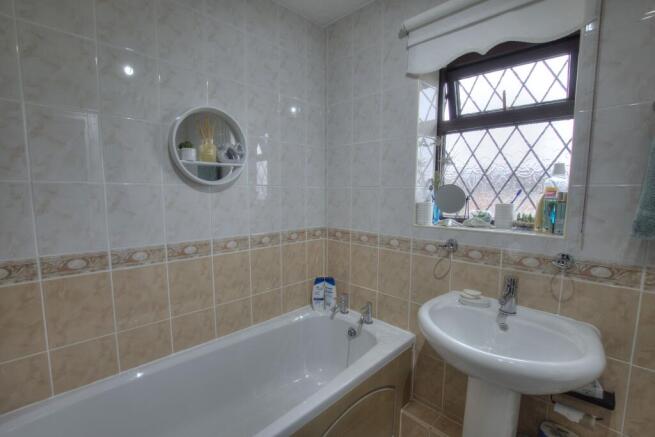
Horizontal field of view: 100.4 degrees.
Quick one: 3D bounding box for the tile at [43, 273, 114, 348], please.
[{"bbox_3d":[-0.950,0.348,1.054,0.198,0.258,0.010,-5,8,-42],"label":"tile"}]

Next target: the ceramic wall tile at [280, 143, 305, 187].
[{"bbox_3d":[-0.202,-0.317,1.638,0.196,0.257,0.009,-5,7,-42],"label":"ceramic wall tile"}]

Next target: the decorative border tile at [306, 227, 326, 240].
[{"bbox_3d":[-0.077,0.104,1.823,0.155,0.080,0.010,-5,8,-42],"label":"decorative border tile"}]

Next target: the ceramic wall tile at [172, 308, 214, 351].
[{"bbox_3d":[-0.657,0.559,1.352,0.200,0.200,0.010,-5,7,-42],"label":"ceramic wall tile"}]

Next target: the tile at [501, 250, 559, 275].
[{"bbox_3d":[0.807,0.173,1.085,0.196,0.080,0.009,5,7,42],"label":"tile"}]

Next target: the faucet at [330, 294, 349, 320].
[{"bbox_3d":[0.079,0.515,1.611,0.050,0.118,0.135,5,7,42],"label":"faucet"}]

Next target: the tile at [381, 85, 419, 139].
[{"bbox_3d":[0.376,-0.562,1.438,0.200,0.258,0.009,5,7,43],"label":"tile"}]

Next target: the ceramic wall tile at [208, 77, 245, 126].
[{"bbox_3d":[-0.490,-0.549,1.353,0.200,0.250,0.010,-5,8,-44],"label":"ceramic wall tile"}]

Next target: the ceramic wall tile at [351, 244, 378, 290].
[{"bbox_3d":[0.219,0.290,1.624,0.196,0.257,0.009,5,7,42],"label":"ceramic wall tile"}]

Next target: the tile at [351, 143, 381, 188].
[{"bbox_3d":[0.229,-0.312,1.618,0.202,0.258,0.010,5,7,41],"label":"tile"}]

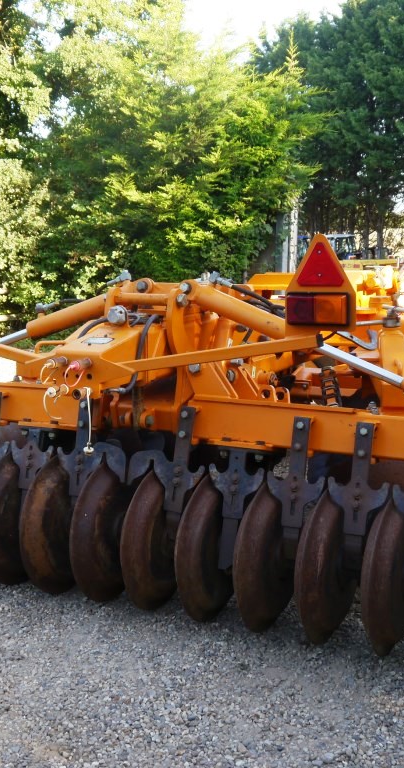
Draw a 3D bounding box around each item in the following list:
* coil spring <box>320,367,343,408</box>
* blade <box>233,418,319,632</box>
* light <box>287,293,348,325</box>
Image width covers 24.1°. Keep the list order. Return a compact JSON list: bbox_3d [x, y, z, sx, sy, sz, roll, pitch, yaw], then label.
[{"bbox_3d":[0.650,0.023,4.750,0.090,0.230,0.090,-10,9,27],"label":"coil spring"},{"bbox_3d":[0.329,0.560,3.704,0.315,0.860,0.600,4,9,26],"label":"blade"},{"bbox_3d":[0.385,-0.252,3.170,0.205,0.106,0.060,4,9,28],"label":"light"}]

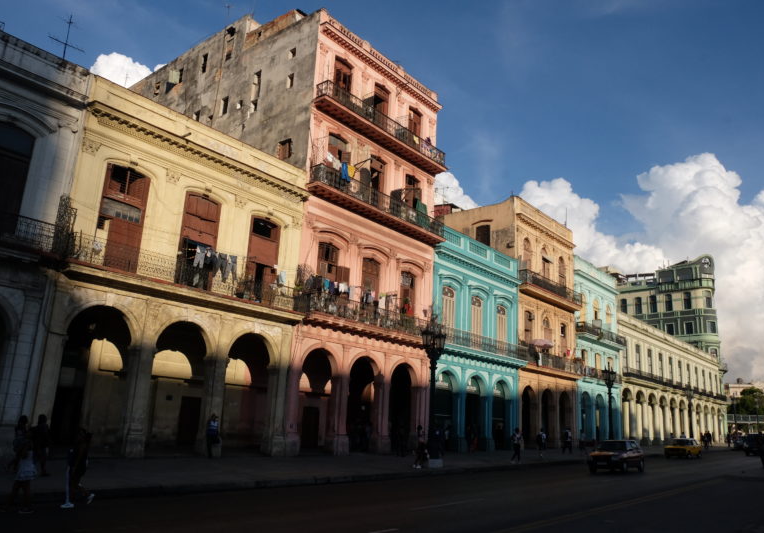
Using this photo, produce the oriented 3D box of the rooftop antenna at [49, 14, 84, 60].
[{"bbox_3d":[-12.259,-8.935,24.272,0.500,1.950,1.350,-9,-18,39],"label":"rooftop antenna"}]

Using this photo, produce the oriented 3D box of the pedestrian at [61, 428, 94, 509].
[{"bbox_3d":[-5.980,3.824,12.195,0.620,1.660,0.500,16,-19,-42],"label":"pedestrian"}]

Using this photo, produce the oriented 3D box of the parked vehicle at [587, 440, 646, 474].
[{"bbox_3d":[11.633,9.421,30.861,1.620,1.430,4.100,-8,-18,39],"label":"parked vehicle"}]

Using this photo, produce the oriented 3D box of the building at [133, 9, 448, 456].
[{"bbox_3d":[-8.408,-1.323,42.074,23.300,25.300,11.400,-9,-18,39],"label":"building"}]

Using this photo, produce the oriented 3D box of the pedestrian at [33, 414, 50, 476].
[{"bbox_3d":[-9.692,5.111,17.838,0.420,1.680,0.520,-2,-15,21],"label":"pedestrian"}]

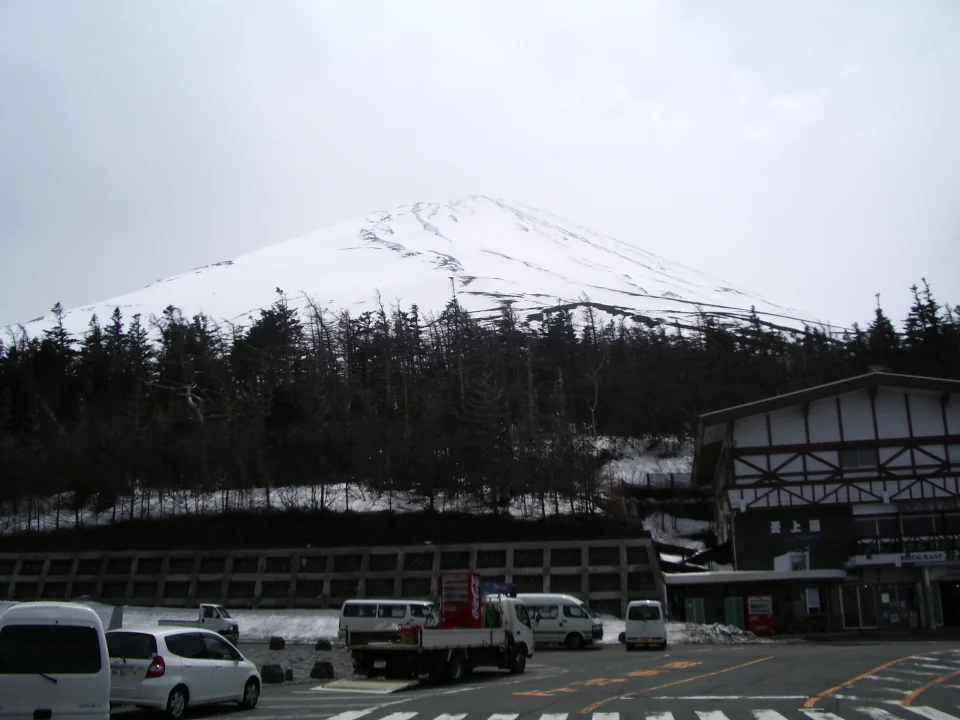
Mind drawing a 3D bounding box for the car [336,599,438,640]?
[{"bbox_3d":[-3.645,11.503,42.273,4.690,1.980,1.690,-3,-15,8],"label":"car"}]

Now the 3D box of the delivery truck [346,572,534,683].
[{"bbox_3d":[-0.797,7.023,25.605,2.100,2.580,5.800,-9,-17,30],"label":"delivery truck"}]

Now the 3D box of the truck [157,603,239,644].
[{"bbox_3d":[-12.907,12.181,44.700,3.370,1.770,1.460,-1,-15,2],"label":"truck"}]

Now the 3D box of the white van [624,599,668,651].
[{"bbox_3d":[6.884,10.946,40.122,1.475,1.880,3.395,-4,-15,13],"label":"white van"}]

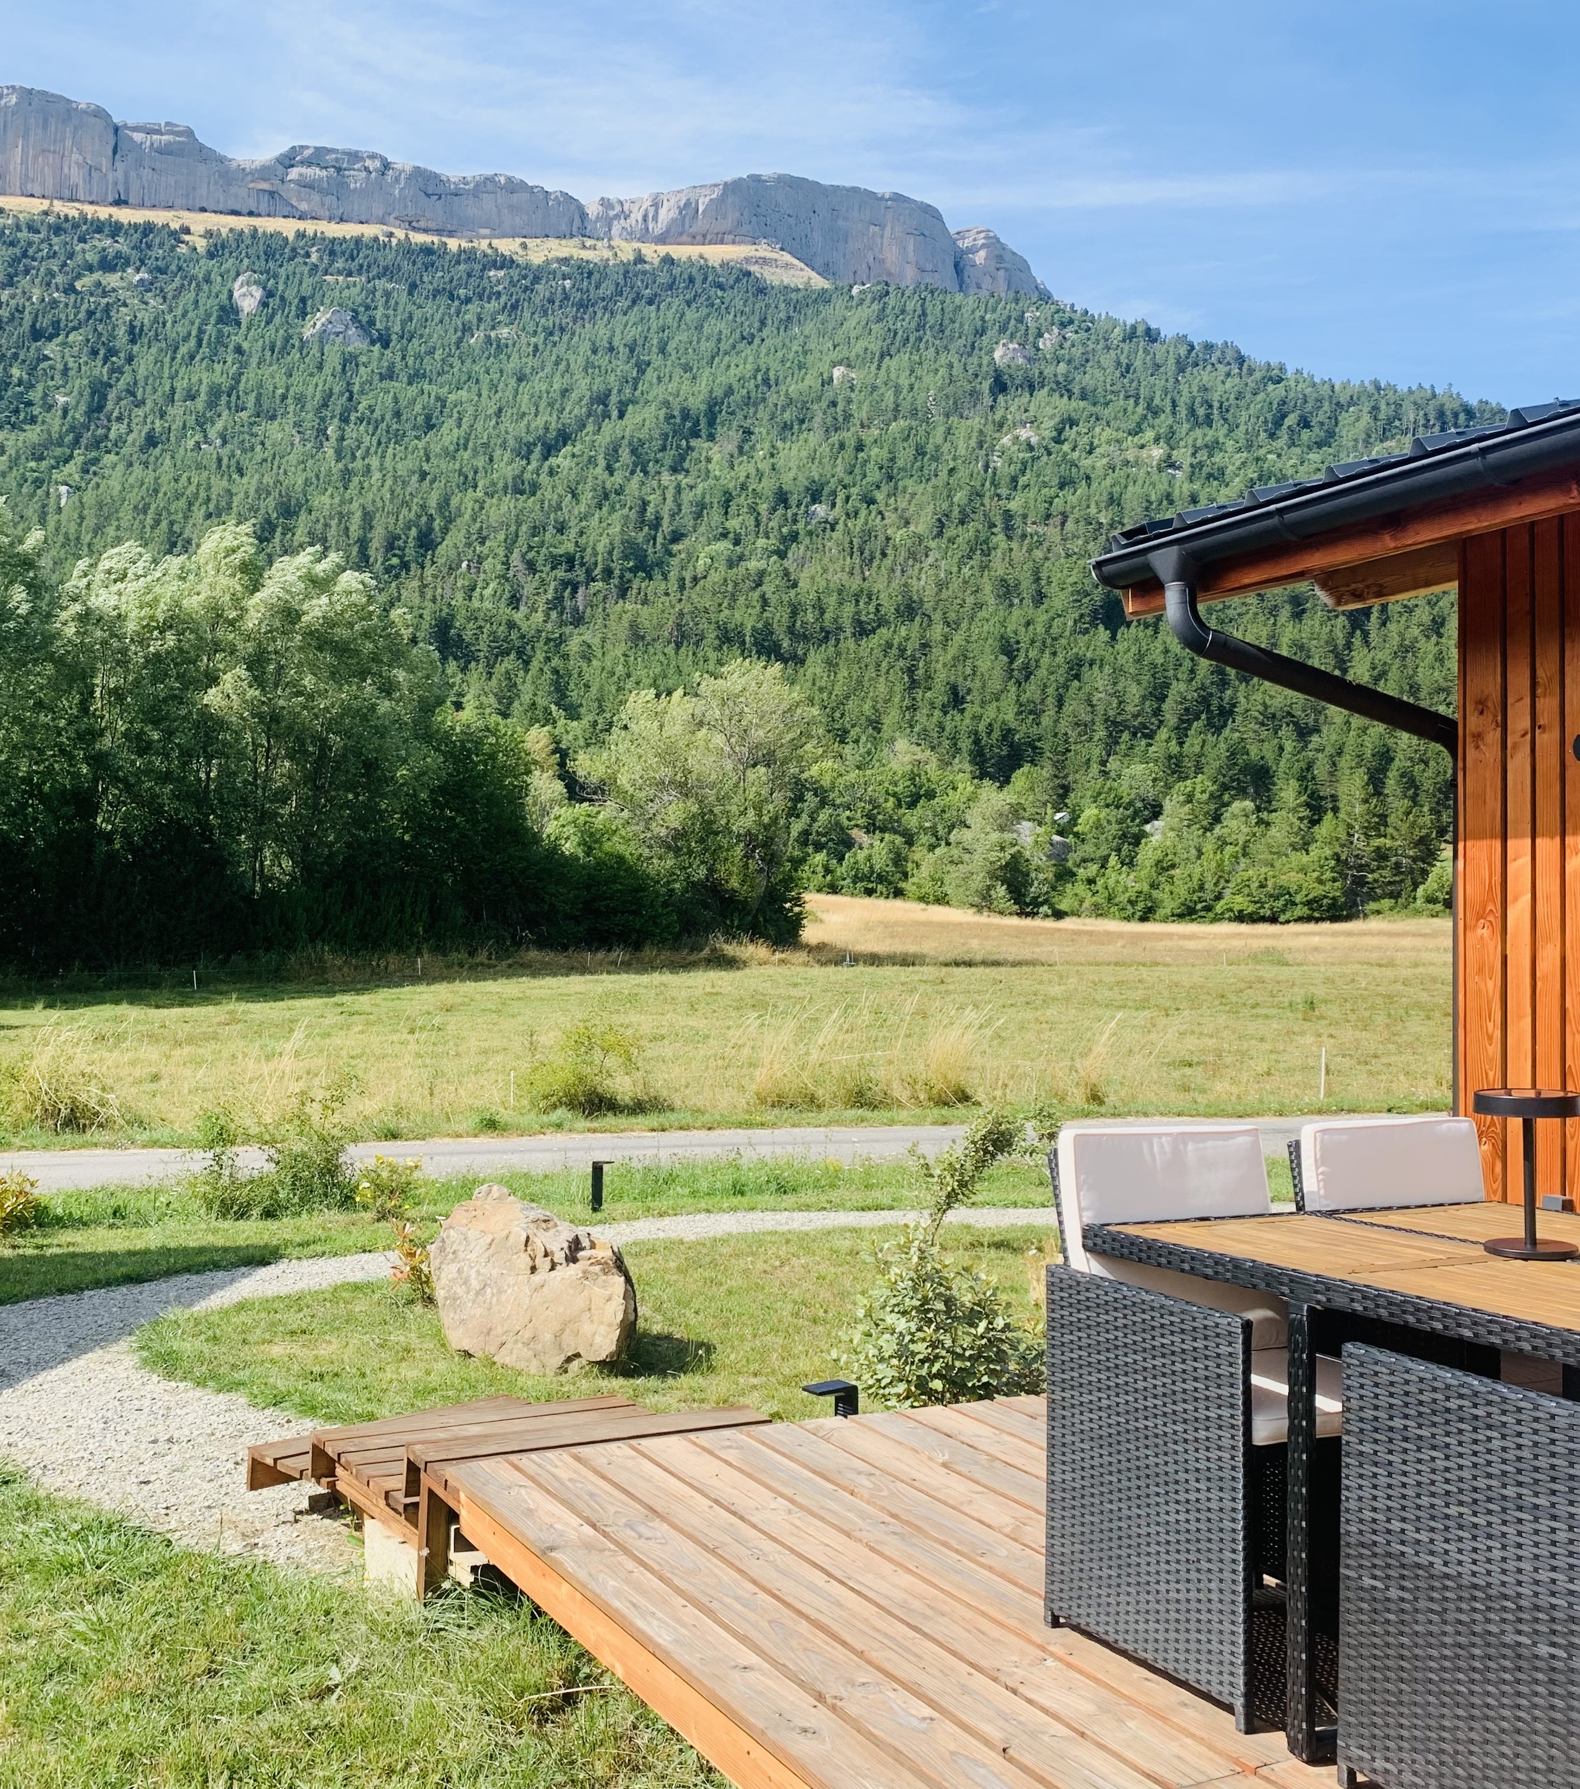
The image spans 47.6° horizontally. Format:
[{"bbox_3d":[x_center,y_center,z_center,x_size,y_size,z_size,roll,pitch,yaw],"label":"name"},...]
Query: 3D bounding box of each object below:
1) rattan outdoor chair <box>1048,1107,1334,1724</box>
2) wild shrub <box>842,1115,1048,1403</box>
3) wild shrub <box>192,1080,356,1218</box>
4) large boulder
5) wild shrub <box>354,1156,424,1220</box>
[{"bbox_3d":[0.817,0.892,3.187,0.520,0.880,0.560,2,-3,-28],"label":"rattan outdoor chair"},{"bbox_3d":[0.478,1.206,5.599,0.674,1.074,0.641,1,-2,5],"label":"wild shrub"},{"bbox_3d":[-3.066,1.505,10.701,0.931,0.794,0.745,2,-3,-16],"label":"wild shrub"},{"bbox_3d":[-0.978,1.448,6.848,0.766,0.649,0.575,1,-2,-8],"label":"large boulder"},{"bbox_3d":[-2.354,1.722,10.523,0.402,0.368,0.381,1,-2,-12],"label":"wild shrub"}]

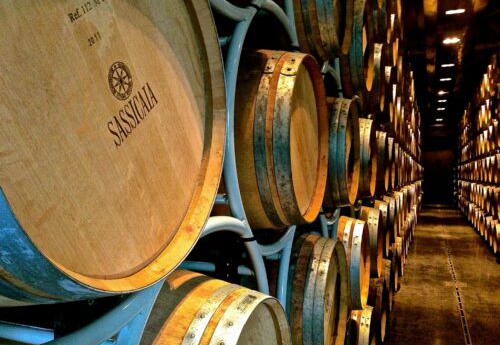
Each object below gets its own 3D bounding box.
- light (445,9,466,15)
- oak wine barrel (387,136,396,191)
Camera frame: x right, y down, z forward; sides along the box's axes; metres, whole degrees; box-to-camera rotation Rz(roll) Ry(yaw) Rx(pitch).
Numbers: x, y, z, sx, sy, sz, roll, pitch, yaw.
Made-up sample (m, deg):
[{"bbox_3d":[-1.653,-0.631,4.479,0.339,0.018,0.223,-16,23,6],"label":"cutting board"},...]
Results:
[{"bbox_3d":[3.468,-2.707,8.046,0.340,0.080,0.190,0,0,21],"label":"light"},{"bbox_3d":[1.214,-0.100,5.635,0.940,0.690,0.690,0,0,21],"label":"oak wine barrel"}]

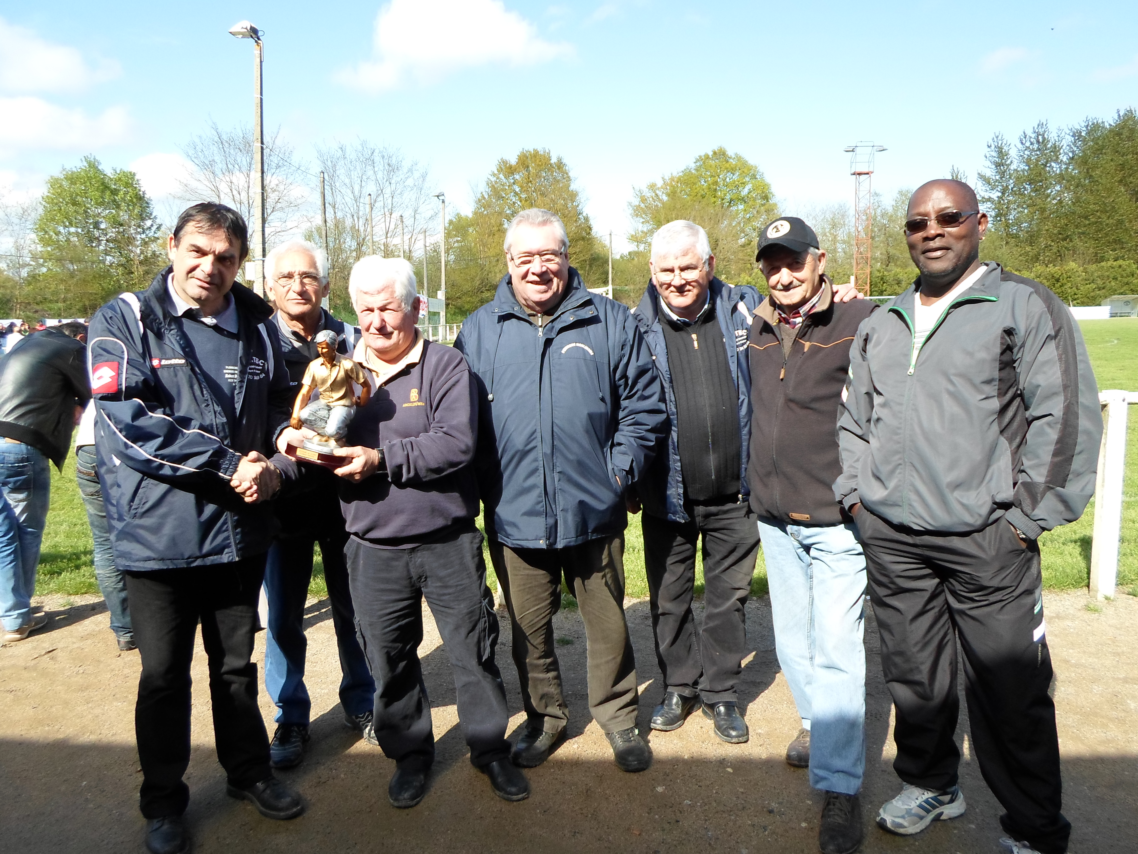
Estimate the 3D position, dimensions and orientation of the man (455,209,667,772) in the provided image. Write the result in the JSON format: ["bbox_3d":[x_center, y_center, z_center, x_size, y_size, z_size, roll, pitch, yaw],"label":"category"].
[{"bbox_3d":[-0.015,0.225,2.597,0.650,1.770,0.460,-1,8,-2],"label":"man"}]

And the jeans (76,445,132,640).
[{"bbox_3d":[-1.880,0.474,3.717,0.420,0.960,0.400,3,9,25],"label":"jeans"}]

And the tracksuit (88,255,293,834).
[{"bbox_3d":[-1.063,0.335,2.397,0.570,1.530,0.440,-7,10,-34],"label":"tracksuit"}]

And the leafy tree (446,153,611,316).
[{"bbox_3d":[-3.161,-13.673,60.676,12.140,13.180,11.533,-1,8,0],"label":"leafy tree"}]

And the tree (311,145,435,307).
[{"bbox_3d":[-12.082,-11.504,50.856,7.763,12.000,7.375,-1,8,0],"label":"tree"}]

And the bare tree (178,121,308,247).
[{"bbox_3d":[-18.507,-11.003,46.868,7.581,12.390,7.202,-1,8,0],"label":"bare tree"}]

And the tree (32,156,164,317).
[{"bbox_3d":[-27.929,-10.406,48.945,8.005,11.018,7.605,-1,8,0],"label":"tree"}]

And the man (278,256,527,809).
[{"bbox_3d":[-0.423,0.322,2.468,0.680,1.630,0.500,0,8,8],"label":"man"}]

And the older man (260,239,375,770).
[{"bbox_3d":[-0.845,0.257,2.740,0.520,1.700,0.420,-3,8,-12],"label":"older man"}]

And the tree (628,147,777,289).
[{"bbox_3d":[11.867,-16.941,73.388,13.549,15.473,12.872,-1,8,0],"label":"tree"}]

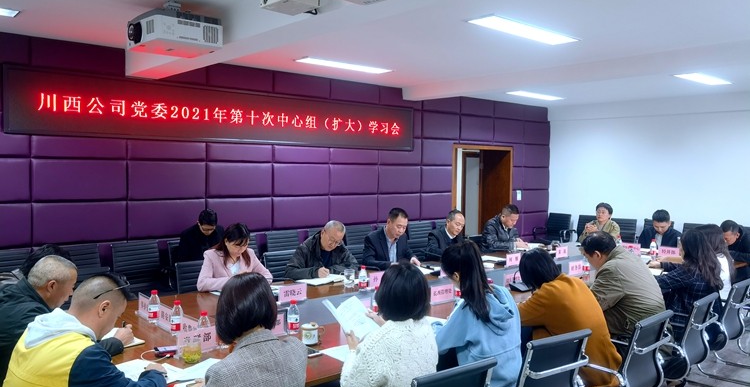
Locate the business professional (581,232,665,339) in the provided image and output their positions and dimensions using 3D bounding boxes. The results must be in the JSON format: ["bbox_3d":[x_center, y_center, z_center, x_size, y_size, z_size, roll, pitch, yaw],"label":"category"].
[{"bbox_3d":[1.694,0.888,4.012,0.560,1.230,0.850,-1,3,-41],"label":"business professional"}]

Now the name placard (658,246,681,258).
[{"bbox_3d":[3.051,0.623,6.038,0.060,0.110,0.220,-1,3,-41],"label":"name placard"}]

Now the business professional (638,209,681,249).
[{"bbox_3d":[3.340,0.788,6.927,0.780,1.210,0.550,-1,3,-41],"label":"business professional"}]

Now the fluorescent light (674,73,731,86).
[{"bbox_3d":[4.013,-1.401,7.128,1.200,0.060,0.300,-1,3,-40],"label":"fluorescent light"}]

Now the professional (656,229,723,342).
[{"bbox_3d":[2.224,0.867,4.427,0.500,1.230,0.800,-1,3,-41],"label":"professional"}]

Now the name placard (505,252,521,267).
[{"bbox_3d":[1.303,0.622,5.484,0.220,0.110,0.060,-1,3,-41],"label":"name placard"}]

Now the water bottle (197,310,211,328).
[{"bbox_3d":[-0.885,0.706,3.038,0.060,0.190,0.060,-1,3,-40],"label":"water bottle"}]

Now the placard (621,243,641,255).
[{"bbox_3d":[2.703,0.608,6.176,0.045,0.108,0.210,-1,3,-41],"label":"placard"}]

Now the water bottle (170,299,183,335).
[{"bbox_3d":[-1.106,0.692,3.274,0.060,0.190,0.060,-1,3,-40],"label":"water bottle"}]

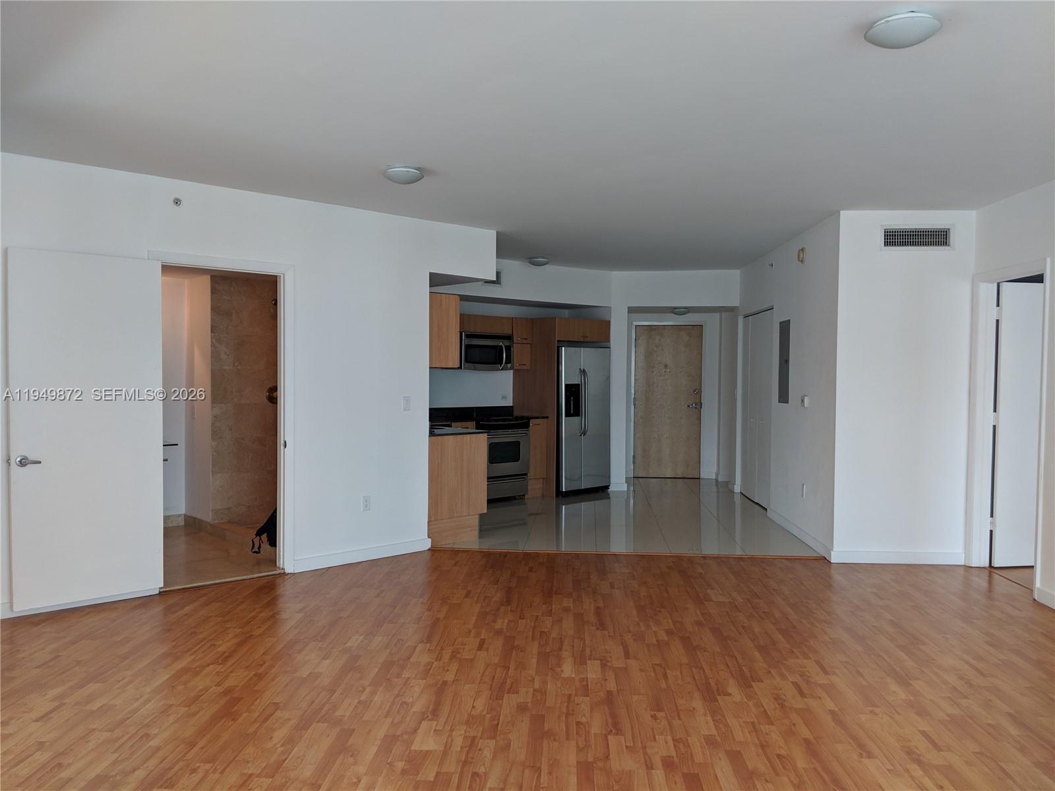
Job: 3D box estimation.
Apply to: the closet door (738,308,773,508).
[{"bbox_3d":[2.576,0.143,9.287,0.035,2.107,1.448,1,2,3],"label":"closet door"}]

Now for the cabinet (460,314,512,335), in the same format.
[{"bbox_3d":[-0.559,-0.809,9.455,0.766,0.196,0.309,-1,2,-42],"label":"cabinet"}]

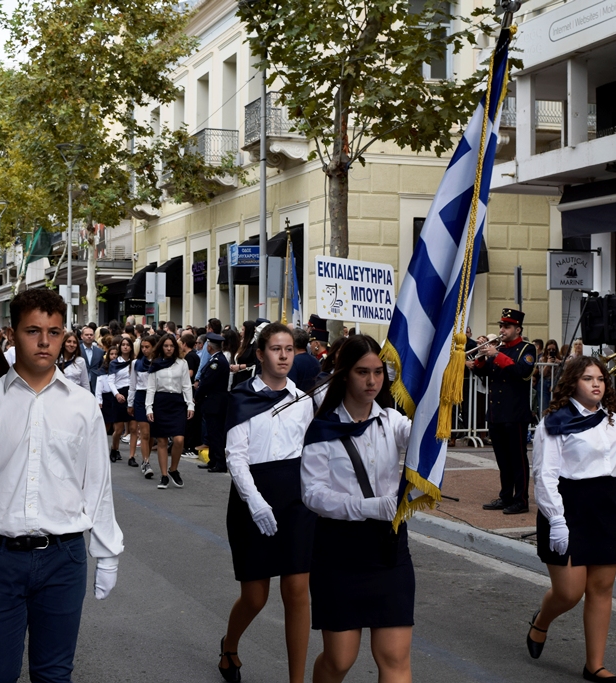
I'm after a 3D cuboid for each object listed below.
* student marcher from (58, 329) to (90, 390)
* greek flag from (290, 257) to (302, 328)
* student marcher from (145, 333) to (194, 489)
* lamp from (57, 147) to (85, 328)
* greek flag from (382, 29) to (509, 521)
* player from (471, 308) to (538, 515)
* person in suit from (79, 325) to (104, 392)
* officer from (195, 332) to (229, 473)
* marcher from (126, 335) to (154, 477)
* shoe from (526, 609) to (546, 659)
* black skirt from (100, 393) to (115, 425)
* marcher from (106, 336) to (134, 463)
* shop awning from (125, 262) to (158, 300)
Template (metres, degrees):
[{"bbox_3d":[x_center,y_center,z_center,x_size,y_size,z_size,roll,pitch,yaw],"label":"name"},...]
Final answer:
[{"bbox_3d":[-2.628,0.725,14.600,0.460,1.650,0.360,1,-1,-21],"label":"student marcher"},{"bbox_3d":[-0.130,-0.589,15.400,0.200,1.150,0.200,1,-1,-21],"label":"greek flag"},{"bbox_3d":[-1.471,0.733,13.900,0.500,1.640,0.450,0,0,-19],"label":"student marcher"},{"bbox_3d":[-5.173,-1.425,28.500,0.660,5.800,0.660,0,0,-21],"label":"lamp"},{"bbox_3d":[0.432,-0.227,4.300,0.310,1.640,0.270,10,9,6],"label":"greek flag"},{"bbox_3d":[1.787,0.632,11.900,0.480,1.860,0.520,1,-1,-23],"label":"player"},{"bbox_3d":[-2.919,0.682,17.600,0.520,1.790,0.380,0,0,-12],"label":"person in suit"},{"bbox_3d":[-1.187,0.751,16.100,0.360,1.720,0.500,0,-1,6],"label":"officer"},{"bbox_3d":[-1.862,0.740,14.900,0.450,1.630,0.420,1,-1,-21],"label":"marcher"},{"bbox_3d":[1.153,1.473,6.600,0.085,0.240,0.100,8,-21,-9],"label":"shoe"},{"bbox_3d":[-2.542,0.876,17.100,0.340,0.420,0.260,1,-1,-21],"label":"black skirt"},{"bbox_3d":[-2.423,0.760,17.000,0.470,1.620,0.450,0,0,-19],"label":"marcher"},{"bbox_3d":[-3.945,-1.445,31.000,0.620,0.880,1.100,0,0,-21],"label":"shop awning"}]

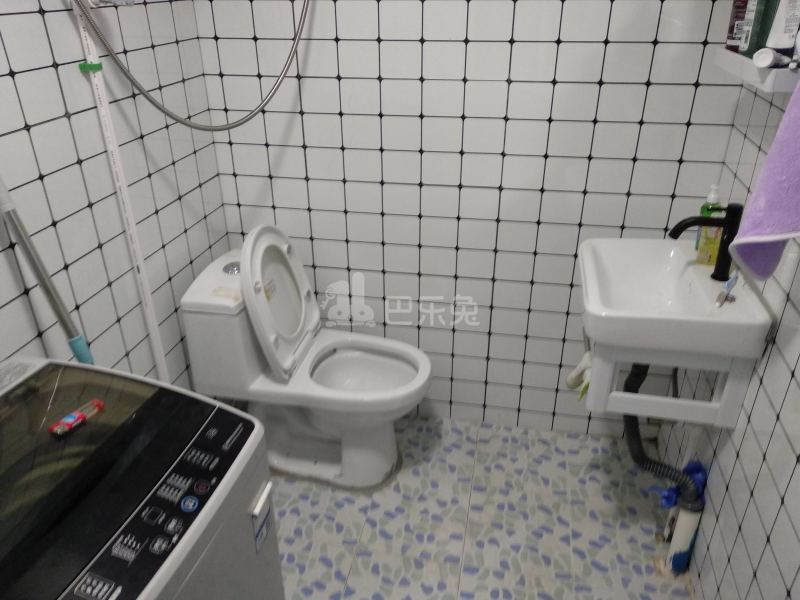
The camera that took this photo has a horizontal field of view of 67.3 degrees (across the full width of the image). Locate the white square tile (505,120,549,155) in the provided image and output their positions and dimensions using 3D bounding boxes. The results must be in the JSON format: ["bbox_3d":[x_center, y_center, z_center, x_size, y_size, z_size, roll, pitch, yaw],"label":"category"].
[{"bbox_3d":[0.360,-0.461,1.709,0.118,0.099,0.010,5,28,10],"label":"white square tile"}]

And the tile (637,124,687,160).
[{"bbox_3d":[0.711,-0.429,1.637,0.117,0.098,0.010,5,28,10],"label":"tile"}]

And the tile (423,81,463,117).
[{"bbox_3d":[0.123,-0.569,1.700,0.119,0.099,0.010,5,28,10],"label":"tile"}]

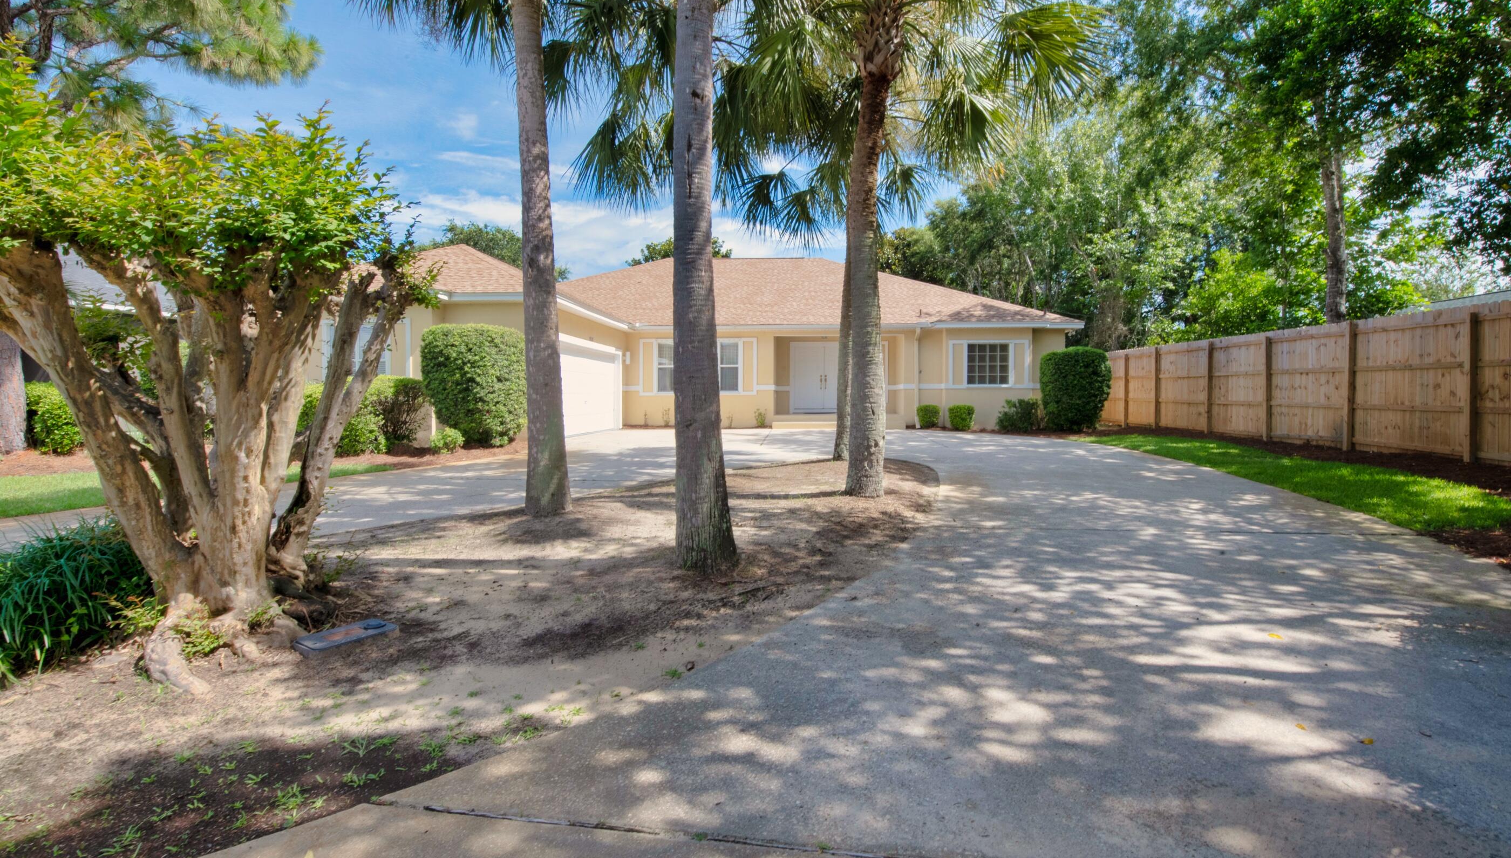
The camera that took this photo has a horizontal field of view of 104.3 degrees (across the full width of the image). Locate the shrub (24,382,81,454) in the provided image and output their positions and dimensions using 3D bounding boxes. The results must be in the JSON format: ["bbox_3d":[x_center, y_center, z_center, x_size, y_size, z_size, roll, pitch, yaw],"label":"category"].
[{"bbox_3d":[-12.707,-0.213,10.600,0.920,1.270,0.880,0,3,6],"label":"shrub"}]

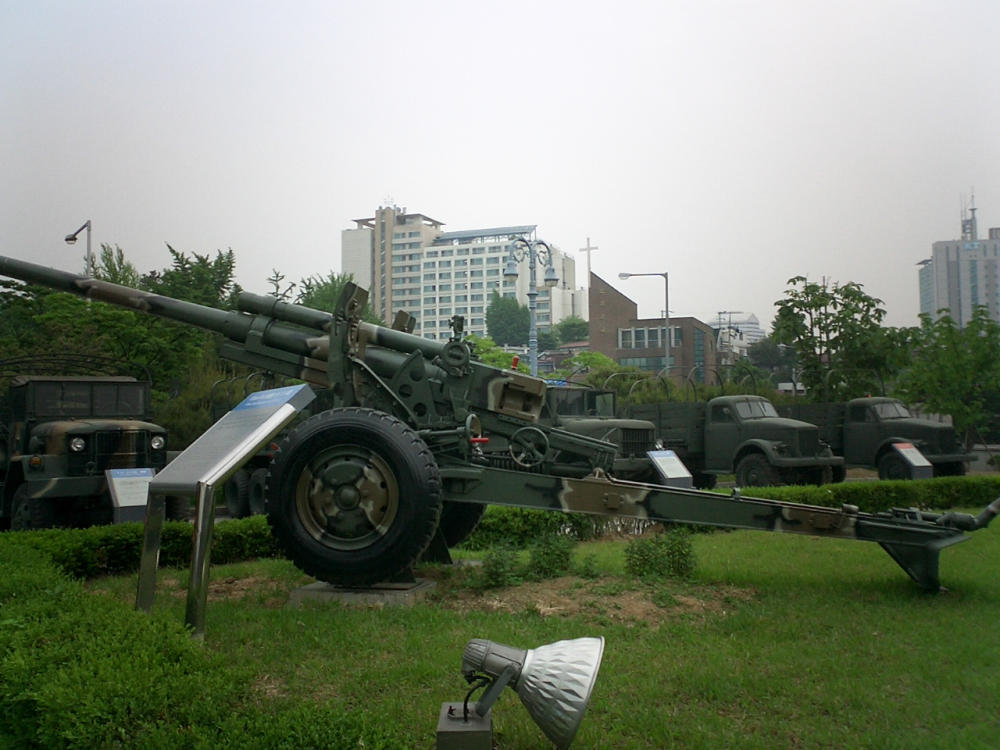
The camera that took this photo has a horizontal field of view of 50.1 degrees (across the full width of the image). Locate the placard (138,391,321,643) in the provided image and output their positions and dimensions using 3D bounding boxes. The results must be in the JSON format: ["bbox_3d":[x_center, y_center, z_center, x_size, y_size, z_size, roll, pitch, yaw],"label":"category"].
[{"bbox_3d":[-1.424,0.674,5.575,0.691,1.235,0.740,2,-4,-36],"label":"placard"}]

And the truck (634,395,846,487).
[{"bbox_3d":[5.472,1.669,25.465,2.180,2.250,5.530,1,-3,-25],"label":"truck"}]

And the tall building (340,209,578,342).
[{"bbox_3d":[-10.340,-16.421,290.243,61.000,51.000,25.000,-2,-3,24],"label":"tall building"}]

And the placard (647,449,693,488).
[{"bbox_3d":[3.214,1.961,20.066,0.660,1.036,0.578,1,-3,-30],"label":"placard"}]

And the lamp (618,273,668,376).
[{"bbox_3d":[6.903,-0.441,51.417,0.350,9.116,3.300,2,-4,-34],"label":"lamp"}]

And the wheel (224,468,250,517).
[{"bbox_3d":[-5.186,2.363,21.108,0.270,1.030,1.030,1,-3,-28],"label":"wheel"}]

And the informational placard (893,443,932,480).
[{"bbox_3d":[9.215,2.077,23.712,0.660,1.081,0.578,1,-3,-30],"label":"informational placard"}]

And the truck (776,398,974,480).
[{"bbox_3d":[9.270,1.738,27.409,2.180,2.250,5.530,1,-3,-25],"label":"truck"}]

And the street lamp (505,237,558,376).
[{"bbox_3d":[0.983,-0.527,33.071,1.650,7.490,0.450,1,-3,-25],"label":"street lamp"}]

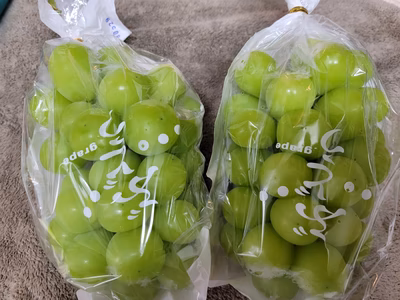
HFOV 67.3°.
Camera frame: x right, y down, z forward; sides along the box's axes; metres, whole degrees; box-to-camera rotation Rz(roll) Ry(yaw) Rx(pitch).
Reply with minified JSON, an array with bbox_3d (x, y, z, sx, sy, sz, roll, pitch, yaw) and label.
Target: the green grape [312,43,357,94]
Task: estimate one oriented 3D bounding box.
[{"bbox_3d":[0.084,-0.050,0.187,0.027,0.029,0.030,0,67,0],"label":"green grape"}]

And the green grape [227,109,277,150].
[{"bbox_3d":[0.033,-0.013,0.188,0.029,0.029,0.026,0,70,0],"label":"green grape"}]

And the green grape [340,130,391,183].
[{"bbox_3d":[0.100,0.004,0.183,0.033,0.033,0.034,0,70,0],"label":"green grape"}]

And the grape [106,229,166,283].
[{"bbox_3d":[-0.035,0.057,0.163,0.031,0.030,0.030,0,67,0],"label":"grape"}]

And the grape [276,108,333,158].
[{"bbox_3d":[0.060,-0.009,0.175,0.030,0.030,0.029,0,67,0],"label":"grape"}]

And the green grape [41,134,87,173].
[{"bbox_3d":[-0.092,0.002,0.203,0.030,0.029,0.029,0,70,0],"label":"green grape"}]

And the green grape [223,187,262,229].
[{"bbox_3d":[0.029,0.038,0.197,0.029,0.029,0.029,0,67,0],"label":"green grape"}]

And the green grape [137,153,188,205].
[{"bbox_3d":[-0.022,0.017,0.175,0.029,0.030,0.029,0,67,0],"label":"green grape"}]

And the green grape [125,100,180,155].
[{"bbox_3d":[-0.026,-0.012,0.166,0.030,0.030,0.030,0,67,0],"label":"green grape"}]

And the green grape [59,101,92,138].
[{"bbox_3d":[-0.077,-0.017,0.195,0.029,0.029,0.029,0,67,0],"label":"green grape"}]

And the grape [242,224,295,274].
[{"bbox_3d":[0.040,0.058,0.175,0.030,0.030,0.029,0,70,0],"label":"grape"}]

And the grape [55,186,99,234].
[{"bbox_3d":[-0.072,0.034,0.178,0.028,0.029,0.030,0,70,0],"label":"grape"}]

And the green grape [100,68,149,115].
[{"bbox_3d":[-0.050,-0.036,0.187,0.028,0.029,0.030,0,67,0],"label":"green grape"}]

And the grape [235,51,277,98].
[{"bbox_3d":[0.036,-0.049,0.194,0.028,0.029,0.030,0,70,0],"label":"grape"}]

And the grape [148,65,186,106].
[{"bbox_3d":[-0.021,-0.041,0.199,0.026,0.029,0.030,0,70,0],"label":"grape"}]

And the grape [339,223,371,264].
[{"bbox_3d":[0.103,0.062,0.205,0.029,0.029,0.029,0,70,0],"label":"grape"}]

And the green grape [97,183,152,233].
[{"bbox_3d":[-0.043,0.032,0.169,0.030,0.029,0.029,0,70,0],"label":"green grape"}]

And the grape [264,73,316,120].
[{"bbox_3d":[0.055,-0.032,0.183,0.031,0.030,0.030,0,70,0],"label":"grape"}]

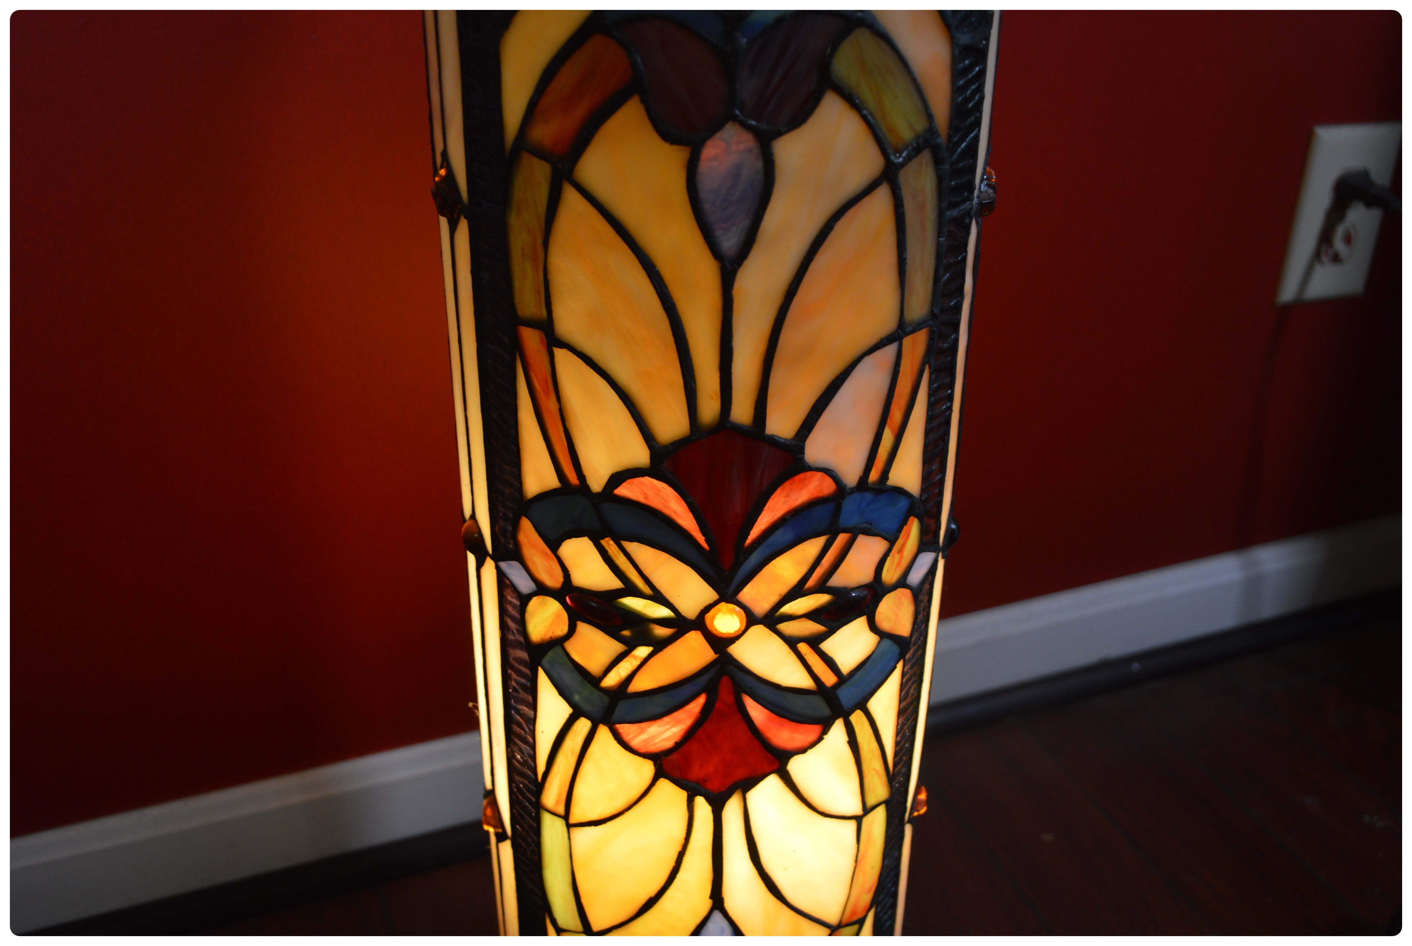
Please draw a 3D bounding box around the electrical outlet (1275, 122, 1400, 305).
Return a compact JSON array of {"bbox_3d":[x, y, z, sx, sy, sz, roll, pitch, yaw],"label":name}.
[{"bbox_3d":[0.396,-0.159,0.950,0.071,0.115,0.009,-9,30,-19],"label":"electrical outlet"}]

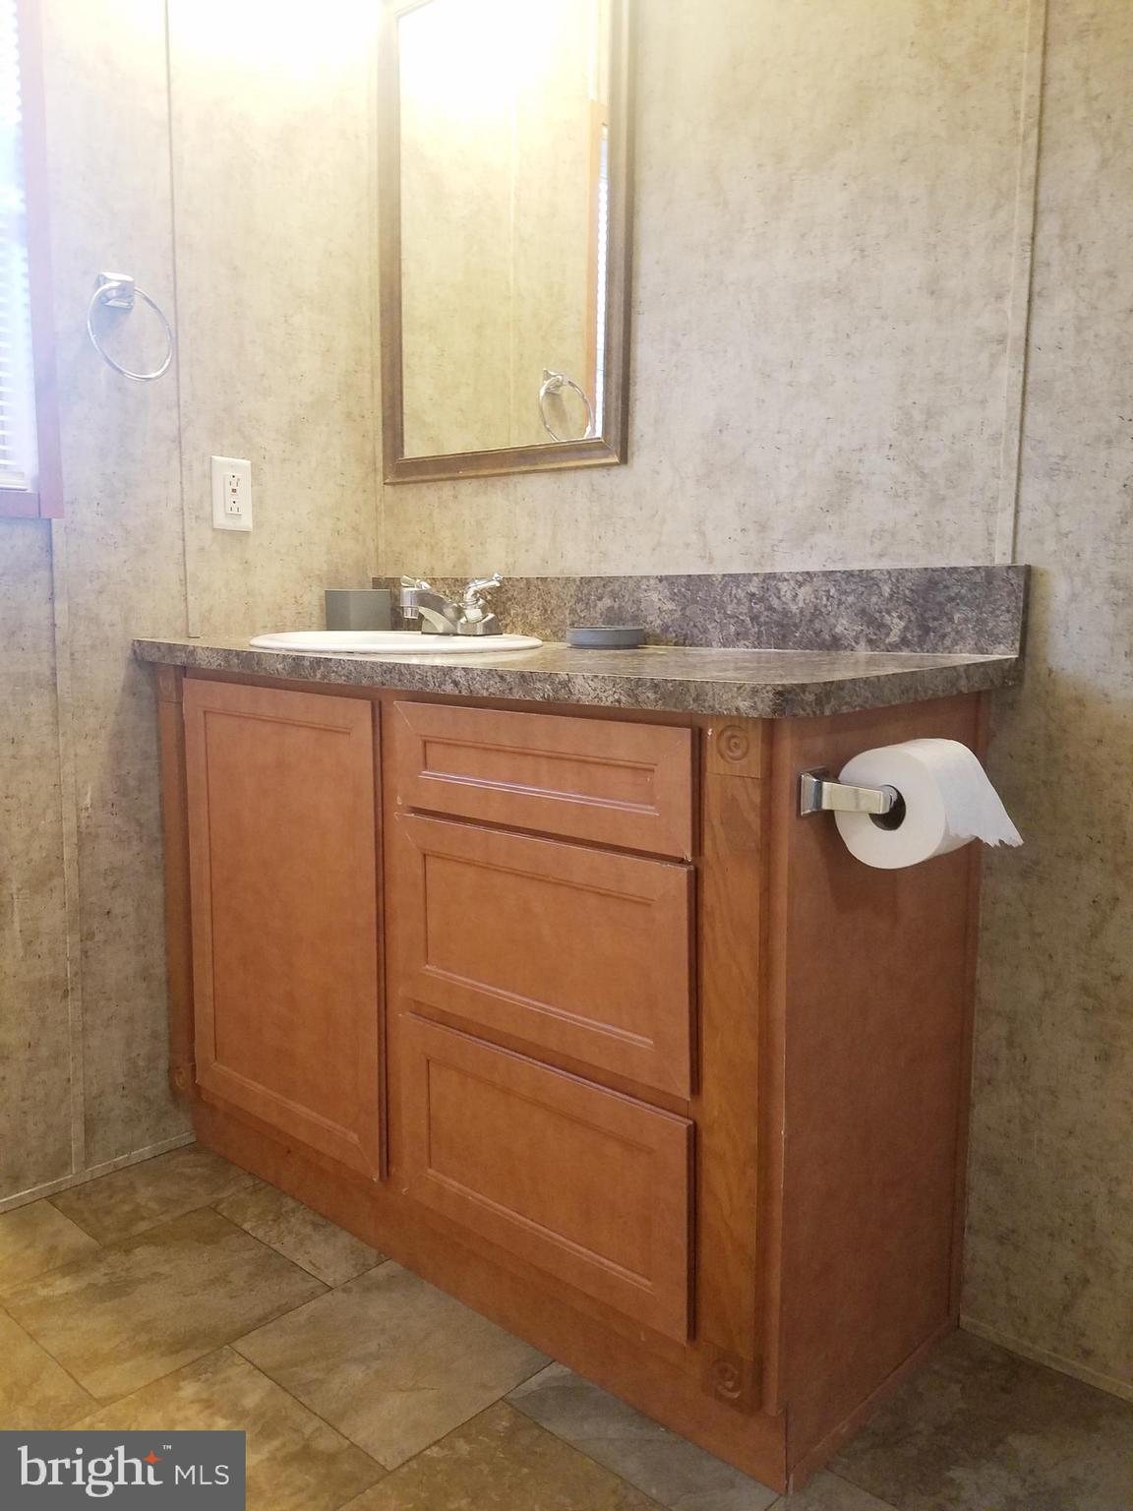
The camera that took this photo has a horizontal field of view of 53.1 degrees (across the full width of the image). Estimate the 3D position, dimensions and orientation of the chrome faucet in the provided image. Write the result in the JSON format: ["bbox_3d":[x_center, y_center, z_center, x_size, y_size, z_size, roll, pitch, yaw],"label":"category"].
[{"bbox_3d":[-0.192,-0.230,1.734,0.214,0.093,0.145,7,10,42],"label":"chrome faucet"}]

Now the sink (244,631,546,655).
[{"bbox_3d":[-0.254,-0.100,1.682,0.468,0.160,0.393,7,10,42],"label":"sink"}]

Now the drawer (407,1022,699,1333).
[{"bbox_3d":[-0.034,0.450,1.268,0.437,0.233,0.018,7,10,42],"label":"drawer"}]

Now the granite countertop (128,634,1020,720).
[{"bbox_3d":[-0.075,-0.123,1.506,1.164,0.039,0.461,7,10,42],"label":"granite countertop"}]

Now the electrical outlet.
[{"bbox_3d":[-0.534,-0.419,1.822,0.008,0.113,0.070,7,10,42],"label":"electrical outlet"}]

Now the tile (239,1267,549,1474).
[{"bbox_3d":[-0.193,0.714,1.374,0.304,0.010,0.295,7,10,42],"label":"tile"}]

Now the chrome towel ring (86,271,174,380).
[{"bbox_3d":[-0.636,-0.616,1.634,0.072,0.146,0.127,7,10,42],"label":"chrome towel ring"}]

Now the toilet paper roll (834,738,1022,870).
[{"bbox_3d":[0.332,0.044,1.039,0.132,0.111,0.110,7,10,42],"label":"toilet paper roll"}]

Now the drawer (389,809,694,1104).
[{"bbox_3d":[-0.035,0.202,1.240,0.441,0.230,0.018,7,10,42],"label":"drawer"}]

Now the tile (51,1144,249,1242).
[{"bbox_3d":[-0.611,0.665,1.738,0.202,0.010,0.285,7,10,42],"label":"tile"}]

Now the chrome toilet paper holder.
[{"bbox_3d":[0.301,0.032,1.061,0.089,0.041,0.181,7,10,42],"label":"chrome toilet paper holder"}]

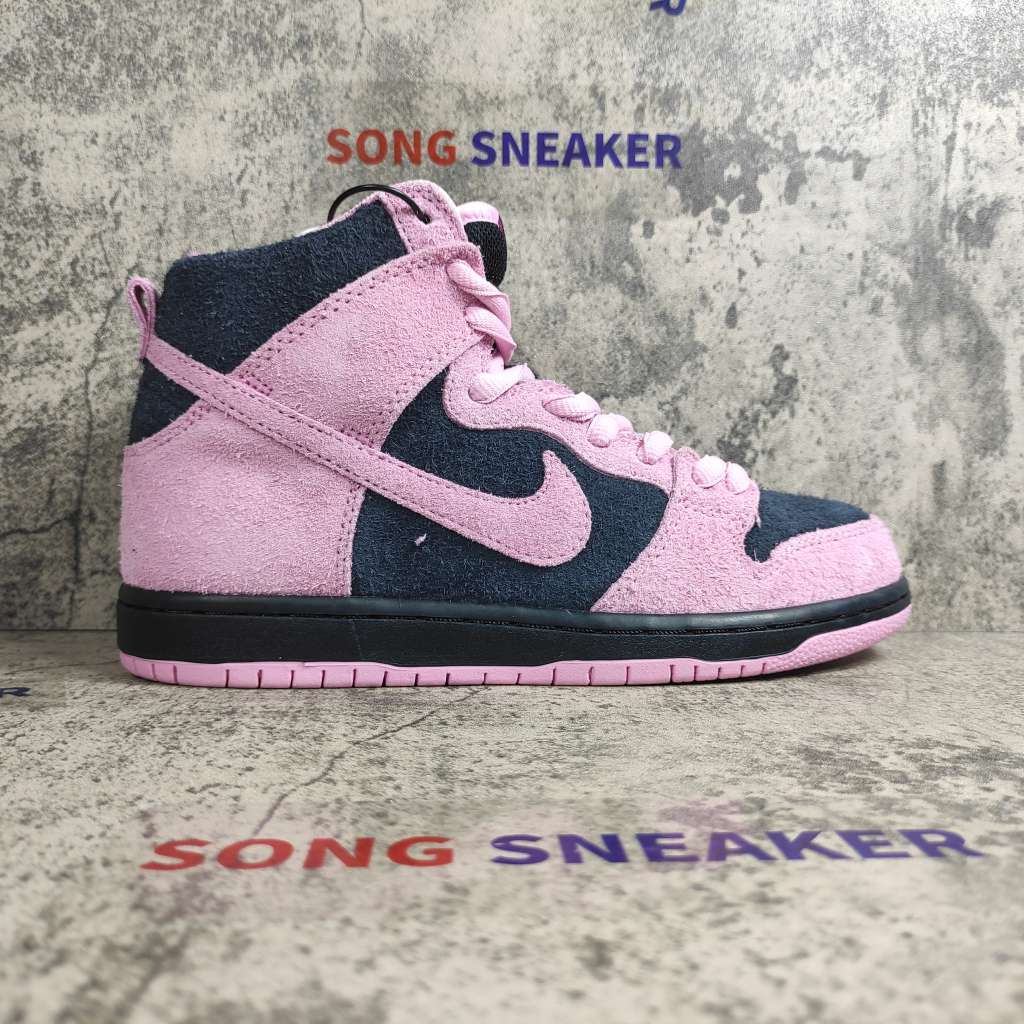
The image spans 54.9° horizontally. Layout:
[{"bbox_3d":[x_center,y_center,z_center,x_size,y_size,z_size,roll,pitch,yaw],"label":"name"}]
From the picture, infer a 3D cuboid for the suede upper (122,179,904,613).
[{"bbox_3d":[0.007,-0.044,0.368,0.292,0.151,0.104,0,2,-6],"label":"suede upper"}]

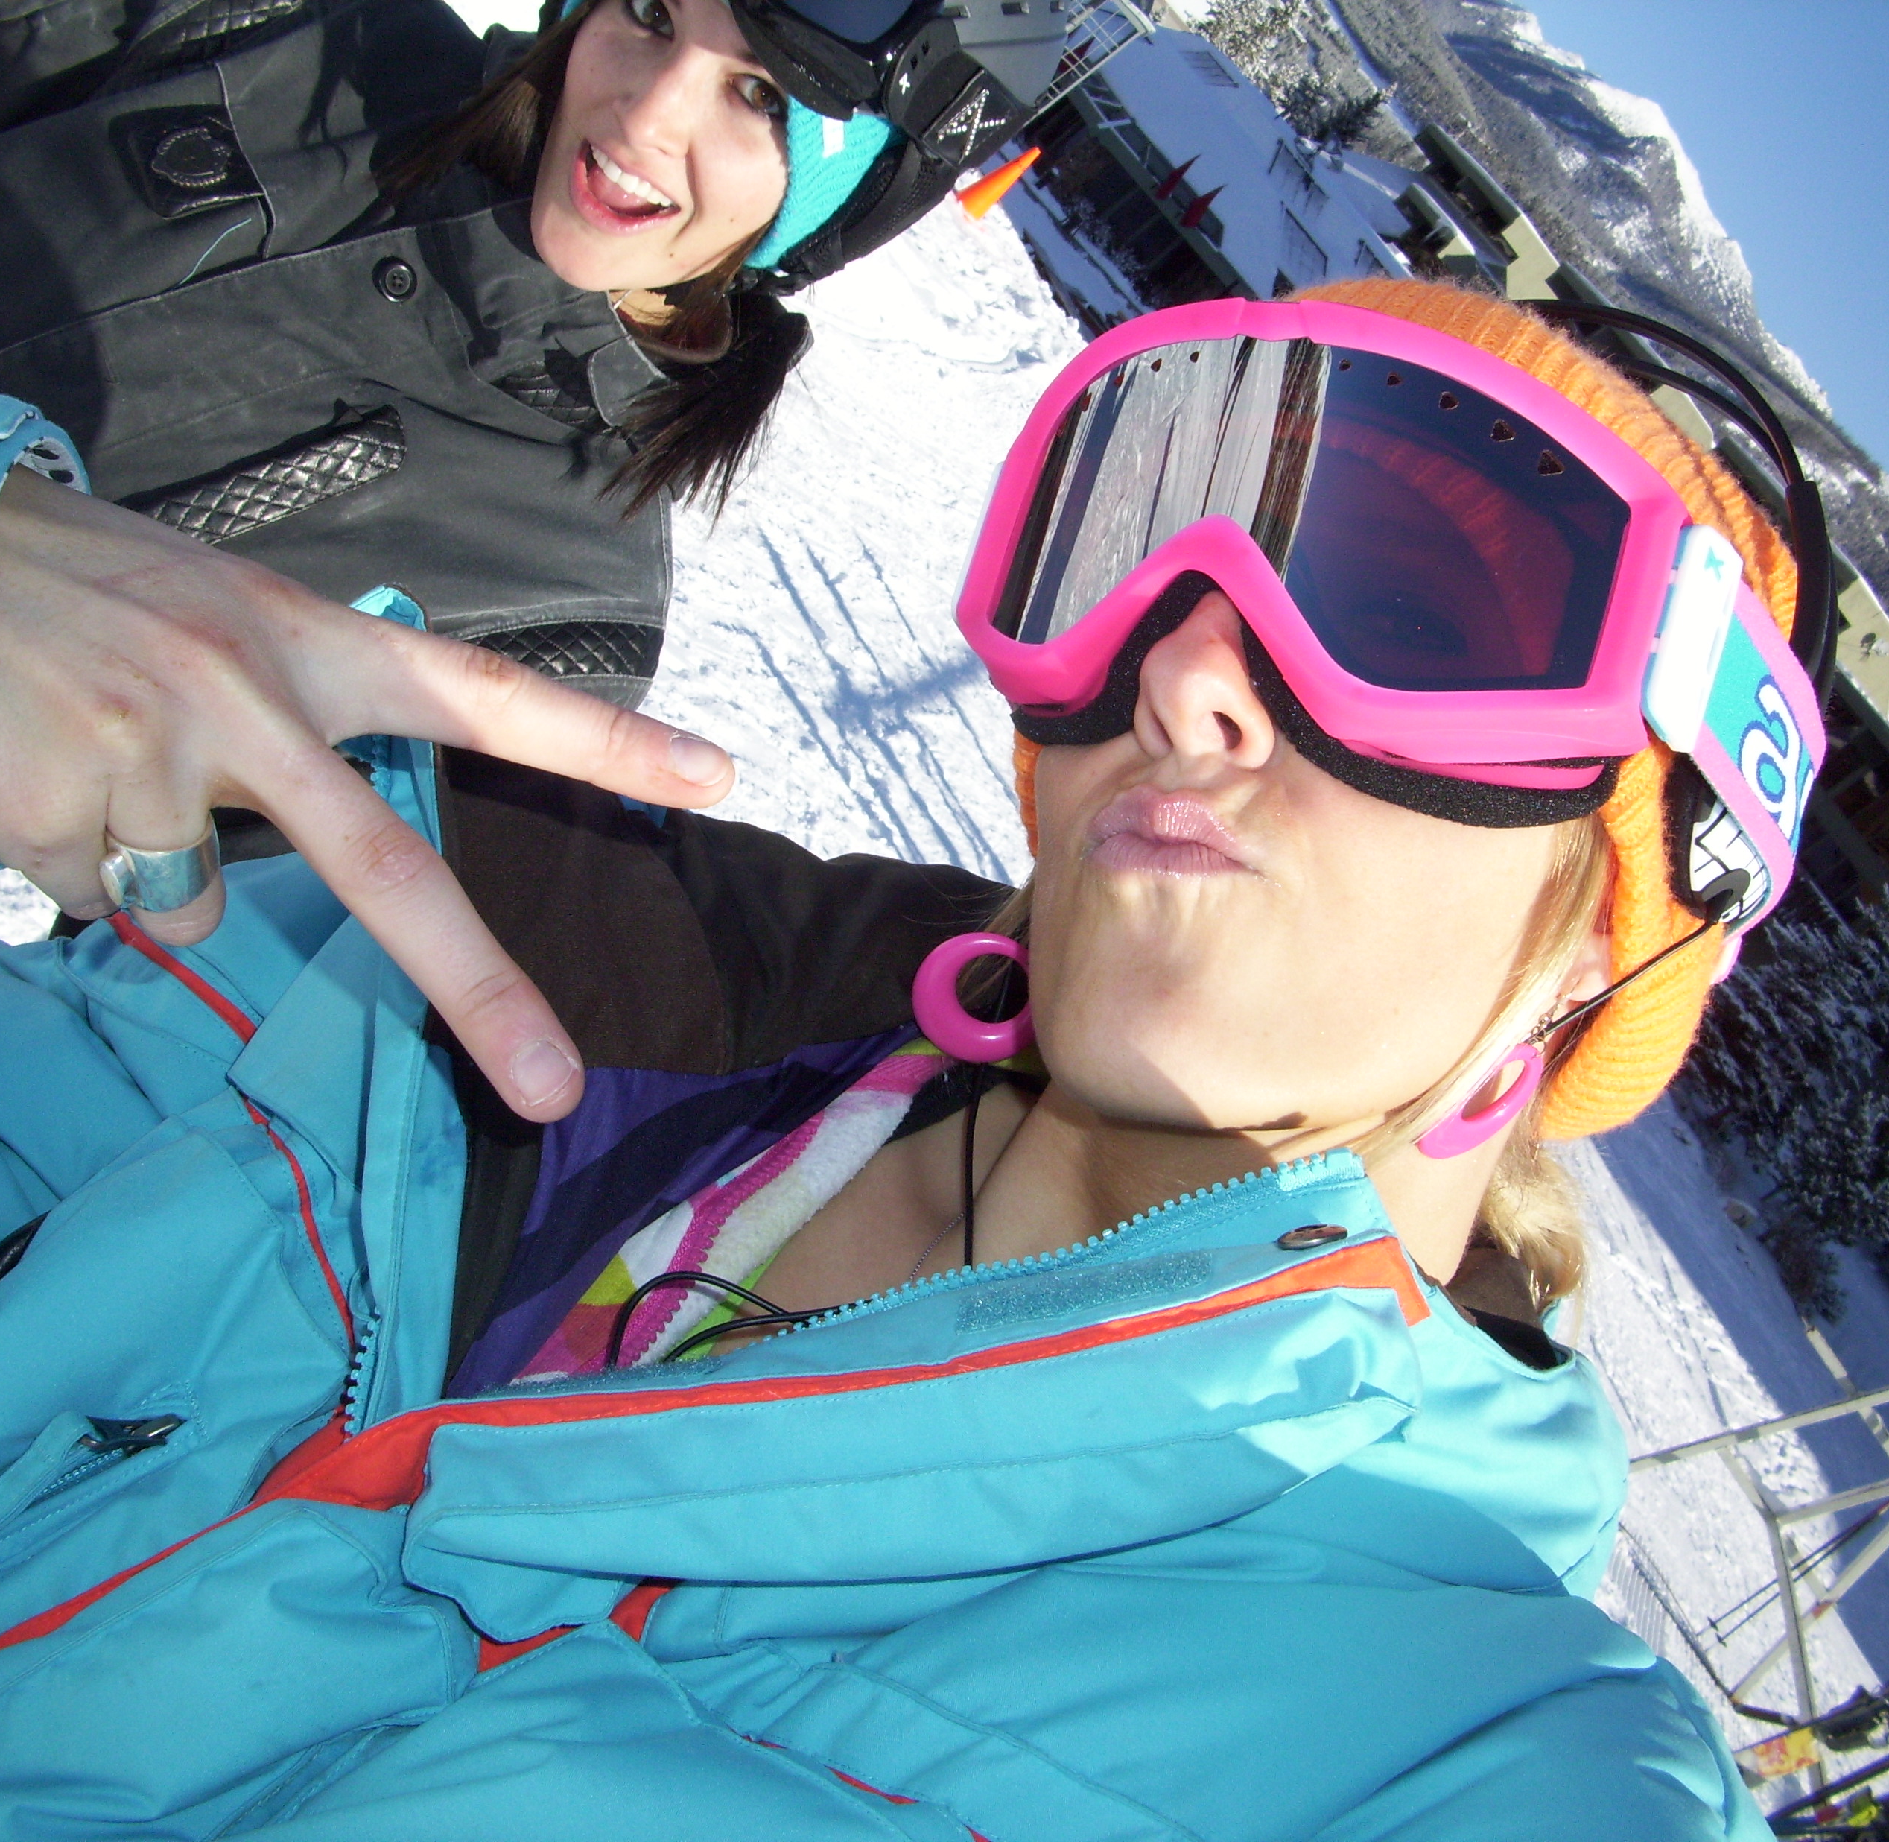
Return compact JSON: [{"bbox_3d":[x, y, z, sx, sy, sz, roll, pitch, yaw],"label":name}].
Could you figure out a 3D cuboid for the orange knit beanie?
[{"bbox_3d":[0.131,-0.066,0.650,0.195,0.185,0.225,17,-31,36],"label":"orange knit beanie"}]

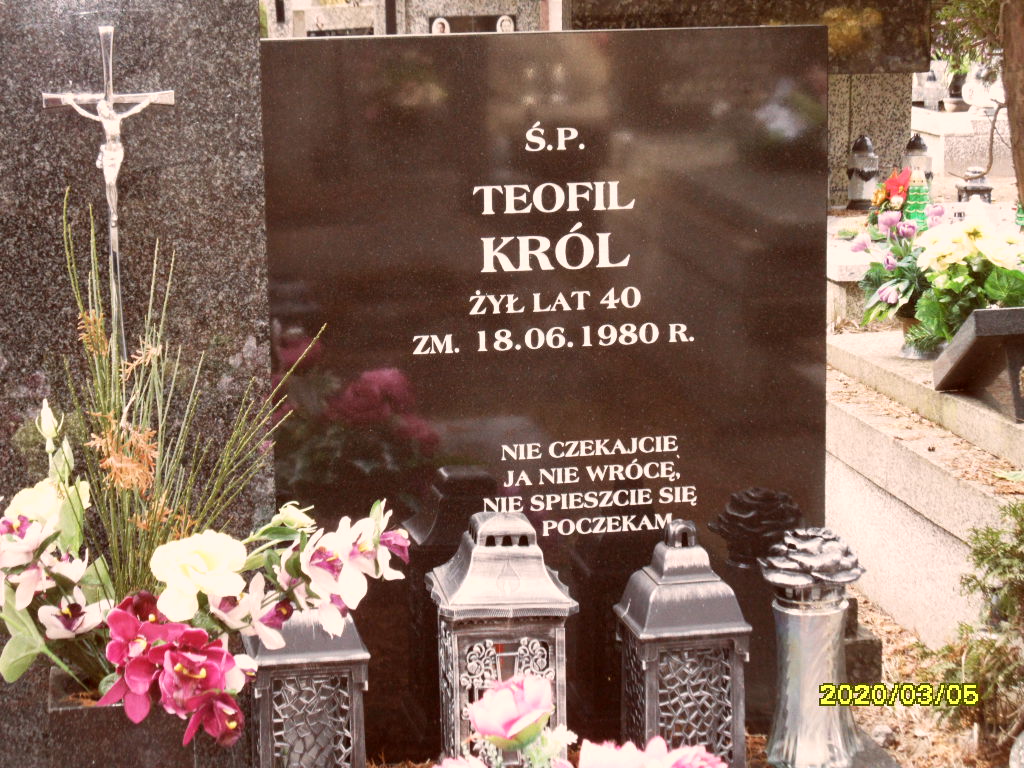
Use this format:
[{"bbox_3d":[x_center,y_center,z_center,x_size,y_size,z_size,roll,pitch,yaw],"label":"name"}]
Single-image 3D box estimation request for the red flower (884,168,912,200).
[{"bbox_3d":[1.037,-0.538,6.350,0.073,0.086,0.060,0,13,6],"label":"red flower"}]

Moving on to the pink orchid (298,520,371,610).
[{"bbox_3d":[-0.168,0.171,2.240,0.066,0.084,0.050,0,13,6],"label":"pink orchid"}]

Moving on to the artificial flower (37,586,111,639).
[{"bbox_3d":[-0.421,0.219,2.270,0.069,0.045,0.045,-2,13,-5],"label":"artificial flower"}]

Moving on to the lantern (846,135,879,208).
[{"bbox_3d":[0.993,-0.599,6.700,0.086,0.215,0.086,1,13,7],"label":"lantern"}]

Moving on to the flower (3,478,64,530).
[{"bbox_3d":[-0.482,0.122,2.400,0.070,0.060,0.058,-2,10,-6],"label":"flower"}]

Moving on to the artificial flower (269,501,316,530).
[{"bbox_3d":[-0.227,0.136,2.450,0.049,0.033,0.040,-1,10,0],"label":"artificial flower"}]

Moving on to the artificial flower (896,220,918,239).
[{"bbox_3d":[0.827,-0.323,4.950,0.045,0.040,0.045,-1,10,0],"label":"artificial flower"}]

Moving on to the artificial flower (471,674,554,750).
[{"bbox_3d":[0.000,0.250,1.800,0.065,0.057,0.062,-1,10,0],"label":"artificial flower"}]

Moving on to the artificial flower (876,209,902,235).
[{"bbox_3d":[0.790,-0.336,4.950,0.050,0.052,0.048,-1,10,0],"label":"artificial flower"}]

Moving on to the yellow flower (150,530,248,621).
[{"bbox_3d":[-0.296,0.181,2.240,0.090,0.079,0.060,-2,13,-6],"label":"yellow flower"}]

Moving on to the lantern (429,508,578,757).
[{"bbox_3d":[-0.008,0.258,2.329,0.129,0.262,0.129,-3,13,-9],"label":"lantern"}]

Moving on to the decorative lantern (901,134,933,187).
[{"bbox_3d":[1.077,-0.560,6.300,0.086,0.203,0.086,-1,10,0],"label":"decorative lantern"}]

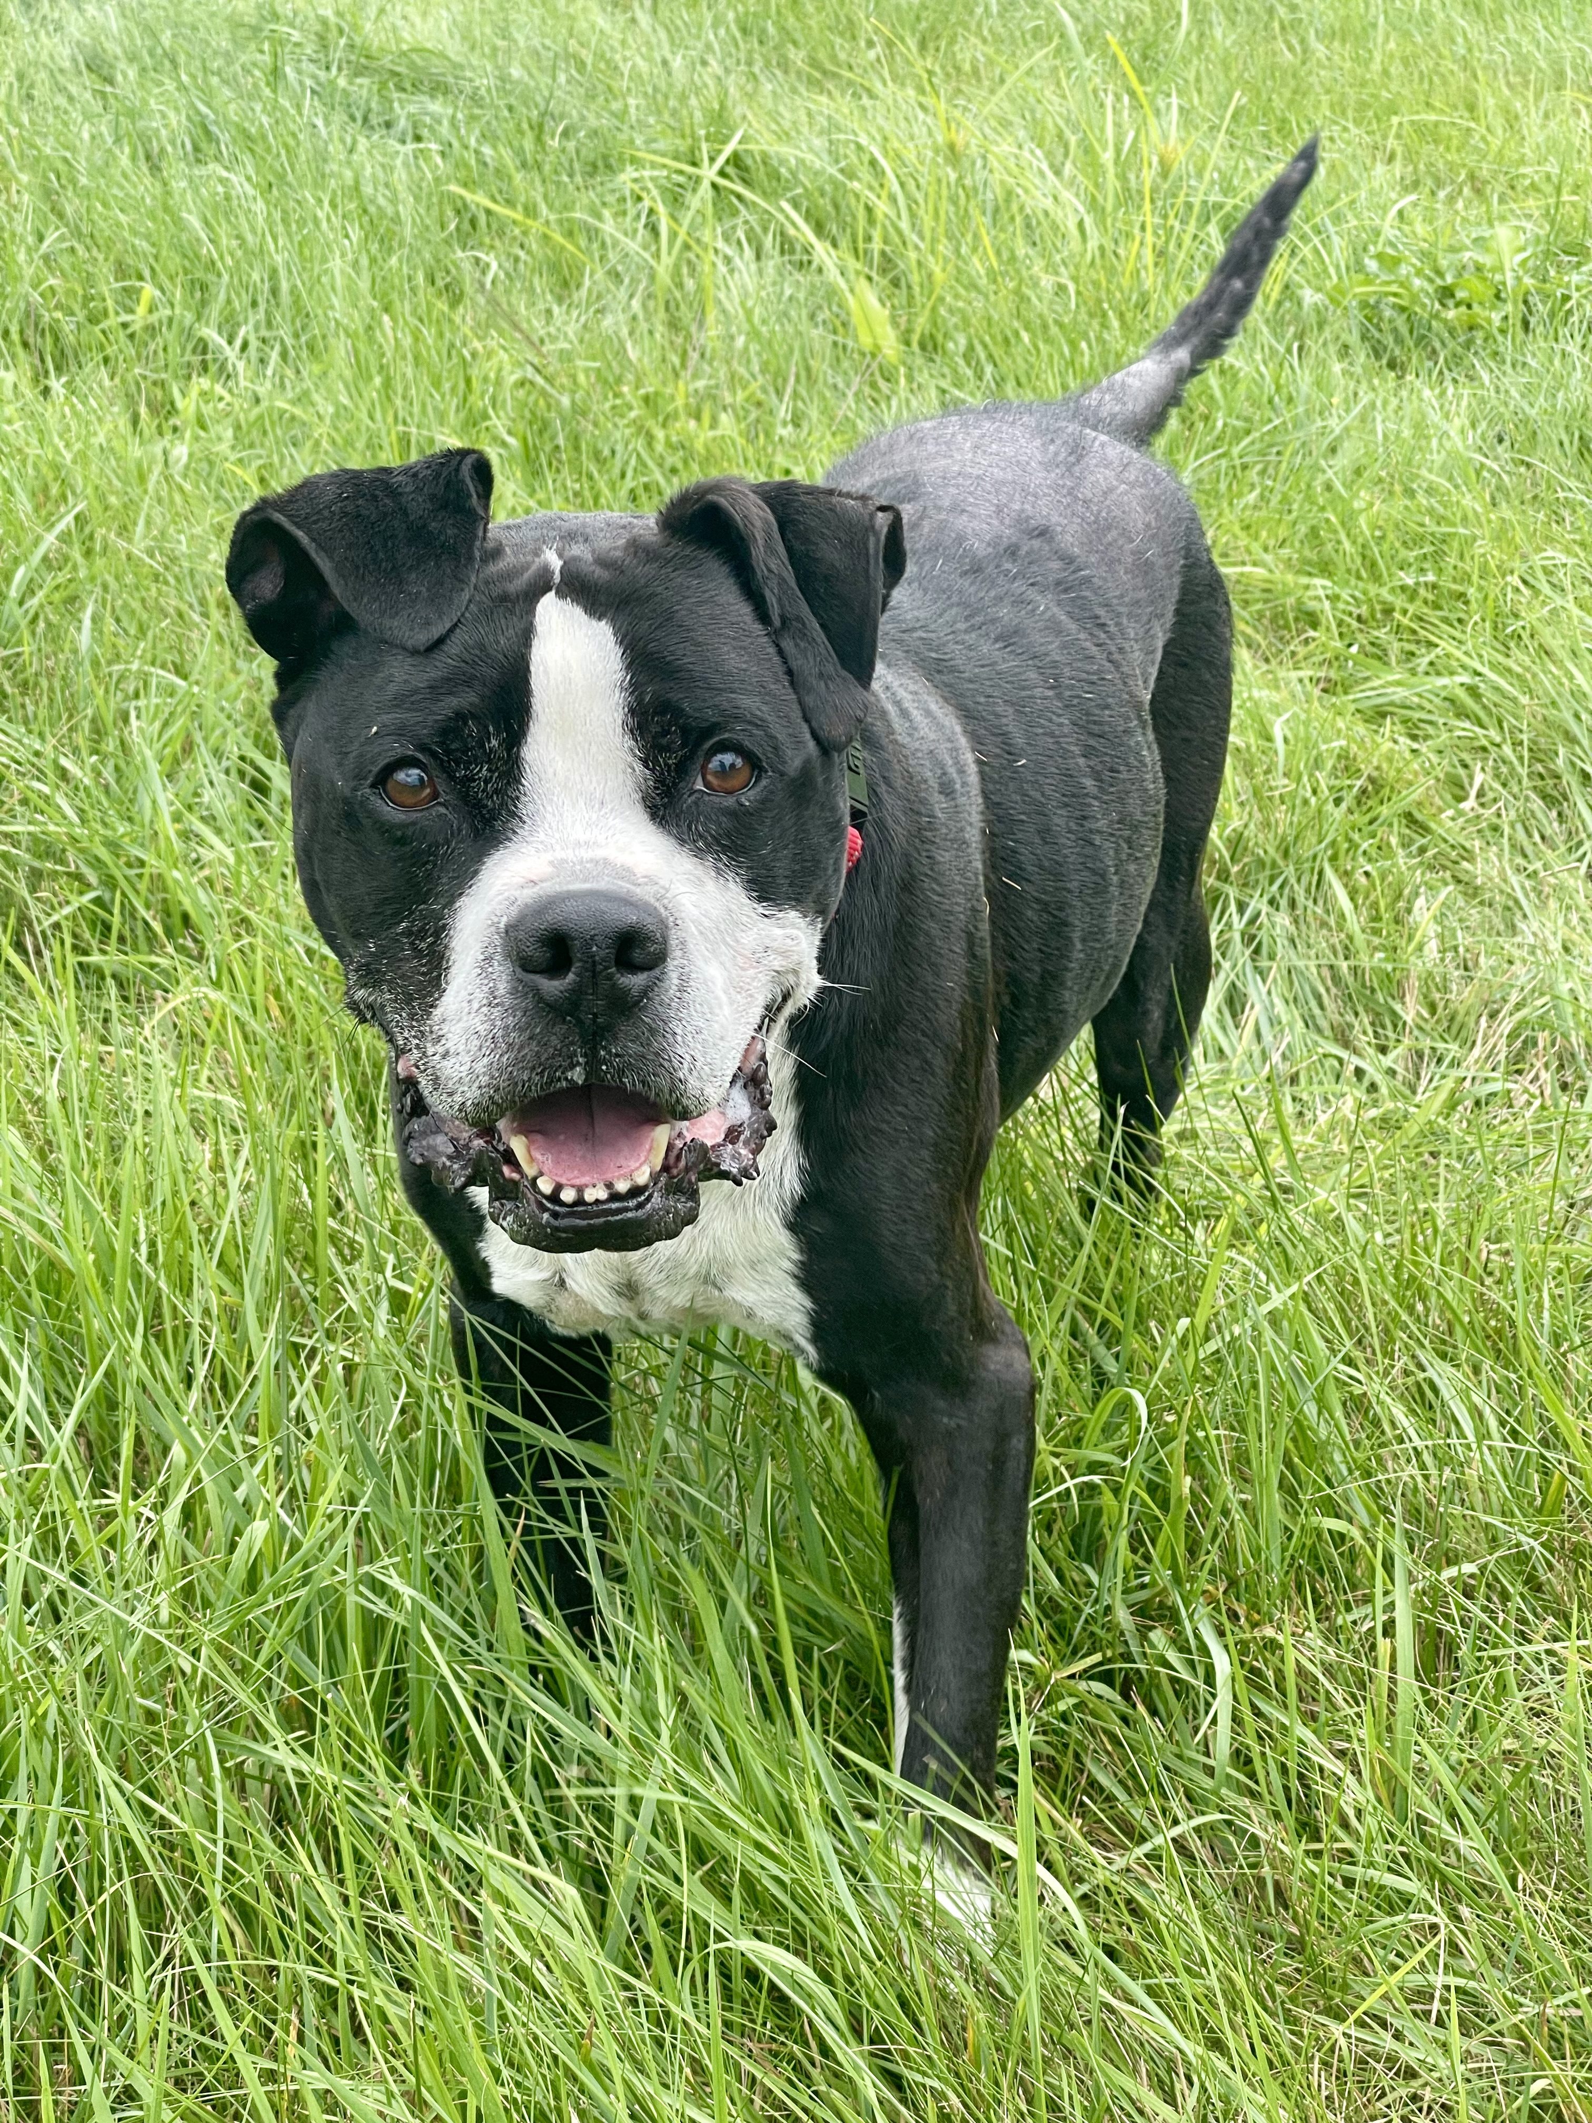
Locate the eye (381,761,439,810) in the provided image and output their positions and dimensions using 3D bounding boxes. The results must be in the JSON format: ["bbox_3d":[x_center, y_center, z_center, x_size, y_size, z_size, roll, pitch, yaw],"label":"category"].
[{"bbox_3d":[-0.113,-0.081,1.150,0.017,0.015,0.011,-3,17,-1],"label":"eye"}]

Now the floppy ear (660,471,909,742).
[{"bbox_3d":[-0.004,-0.138,1.205,0.074,0.077,0.065,-5,17,-8],"label":"floppy ear"}]

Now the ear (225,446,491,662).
[{"bbox_3d":[-0.133,-0.153,1.195,0.080,0.064,0.060,-3,17,0],"label":"ear"}]

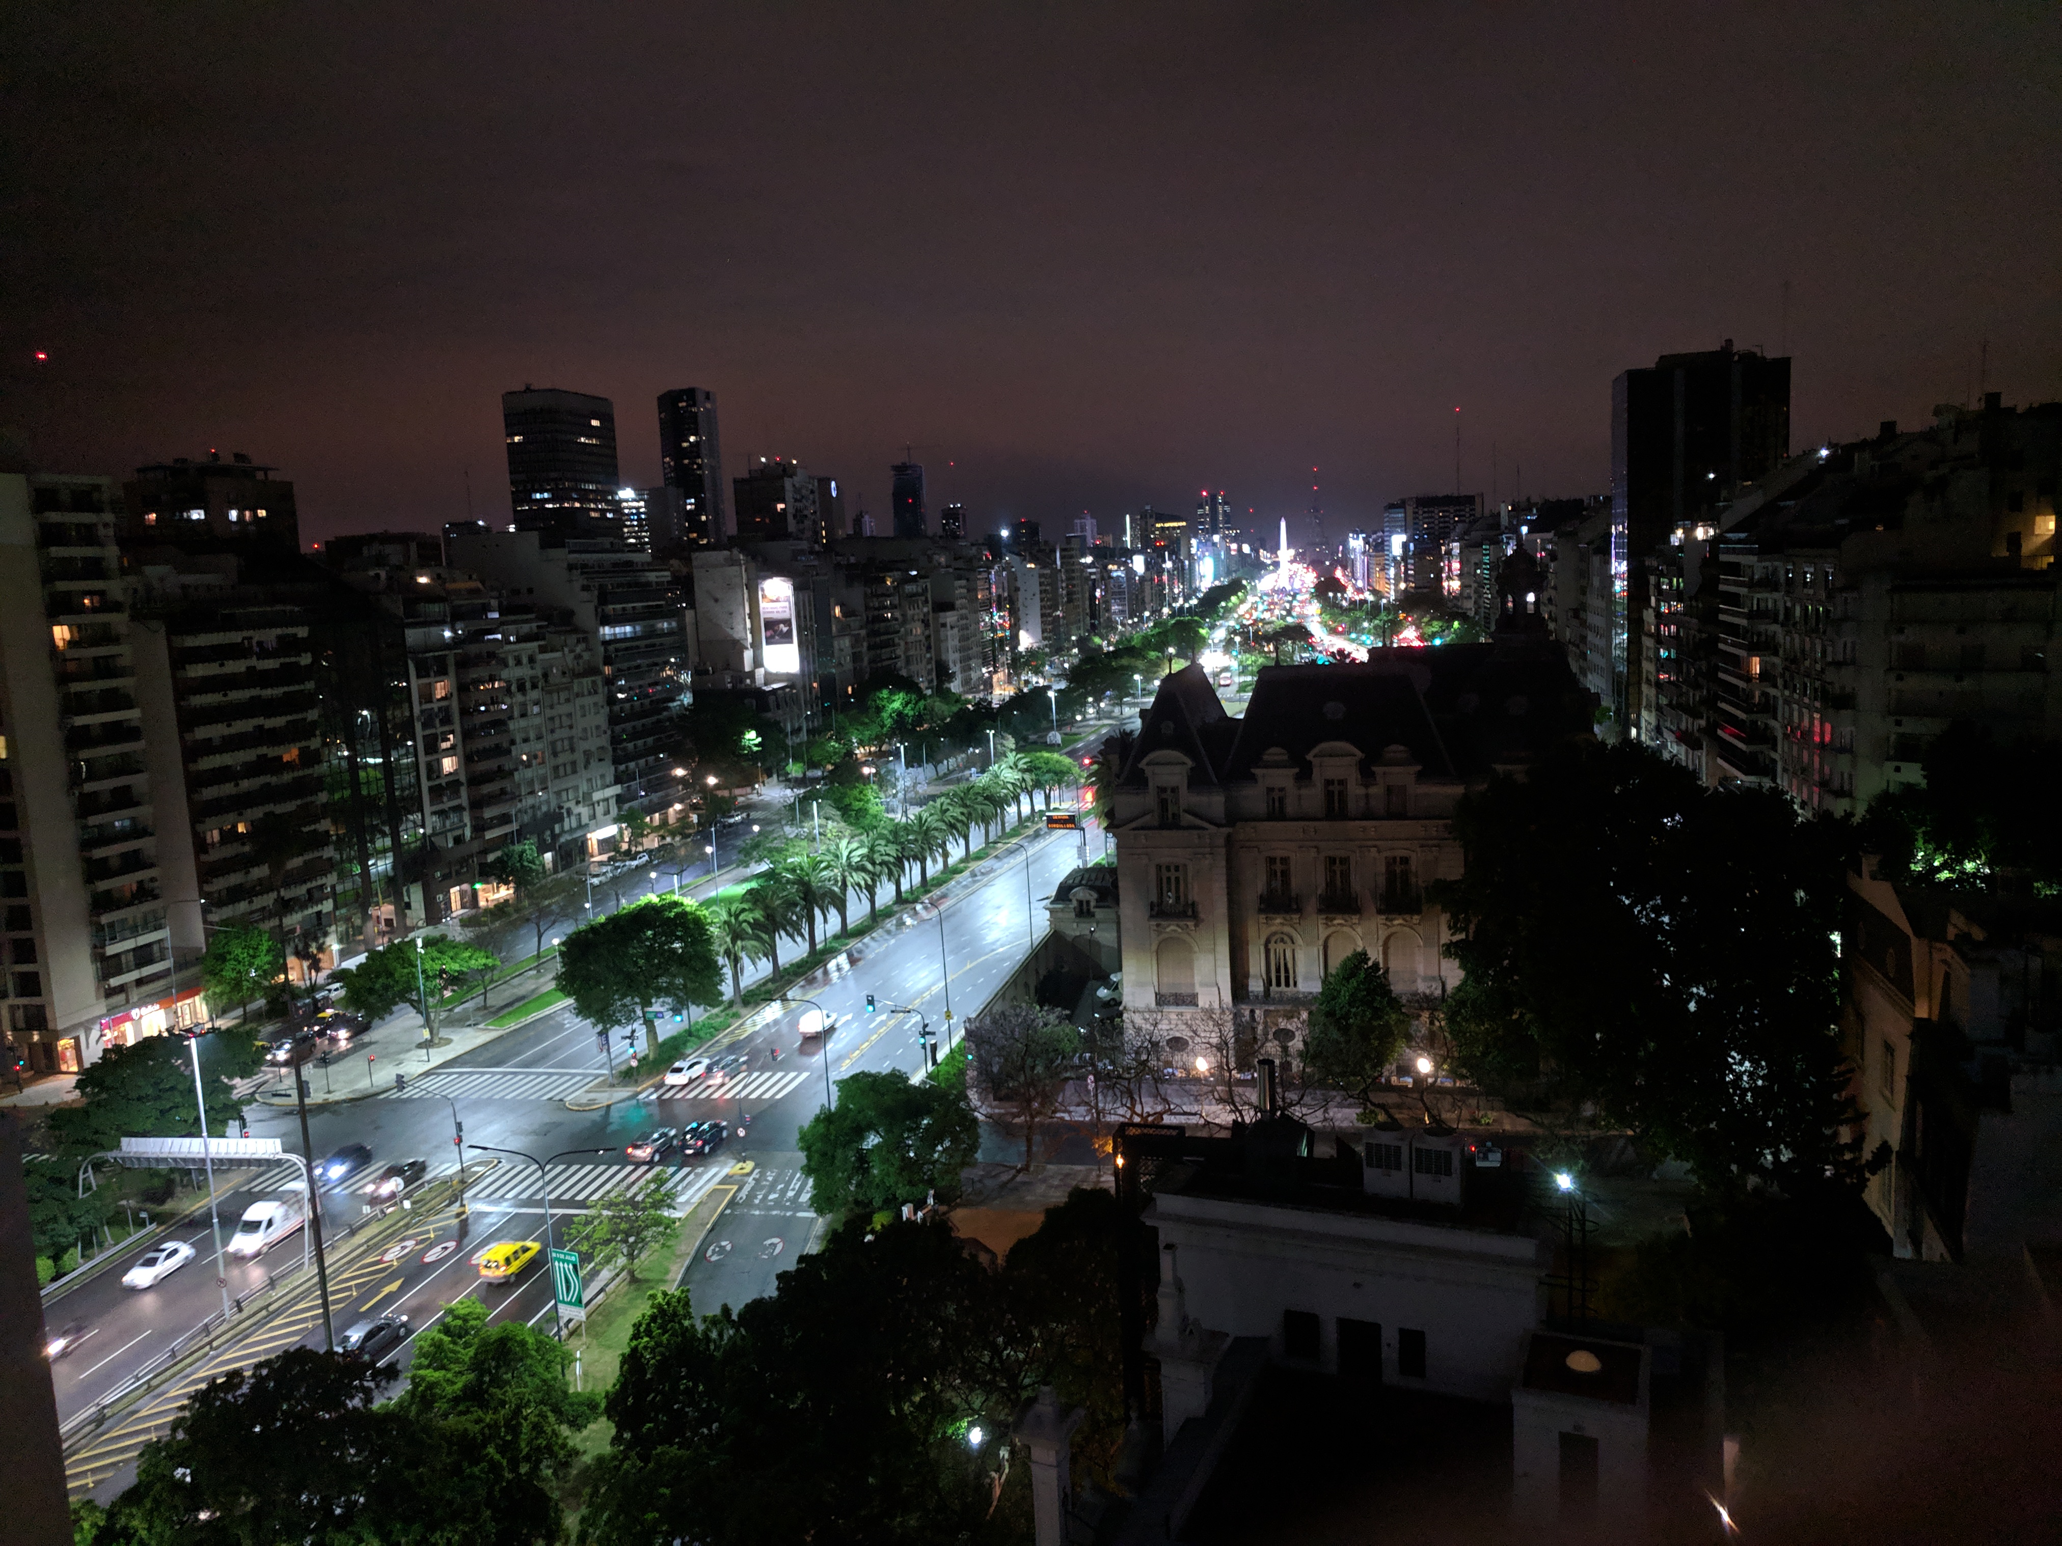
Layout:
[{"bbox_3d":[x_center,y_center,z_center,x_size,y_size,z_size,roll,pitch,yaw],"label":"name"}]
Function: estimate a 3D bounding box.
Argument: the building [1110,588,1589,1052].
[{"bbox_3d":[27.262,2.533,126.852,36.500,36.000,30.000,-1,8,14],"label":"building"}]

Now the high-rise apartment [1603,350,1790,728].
[{"bbox_3d":[92.934,-27.019,216.304,20.500,62.000,14.500,-1,8,12],"label":"high-rise apartment"}]

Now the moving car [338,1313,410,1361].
[{"bbox_3d":[-33.579,28.657,79.031,1.780,1.460,4.300,-1,8,13],"label":"moving car"}]

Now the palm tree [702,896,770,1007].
[{"bbox_3d":[-26.387,15.872,137.896,5.900,9.860,5.900,-1,8,16],"label":"palm tree"}]

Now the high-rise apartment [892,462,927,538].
[{"bbox_3d":[-83.384,-166.868,1104.561,20.000,104.600,18.000,-1,8,14],"label":"high-rise apartment"}]

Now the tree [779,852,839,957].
[{"bbox_3d":[-22.724,13.714,159.095,6.400,10.580,6.400,-1,8,14],"label":"tree"}]

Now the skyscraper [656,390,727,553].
[{"bbox_3d":[-171.073,-132.269,801.990,25.000,128.780,25.000,-1,8,14],"label":"skyscraper"}]

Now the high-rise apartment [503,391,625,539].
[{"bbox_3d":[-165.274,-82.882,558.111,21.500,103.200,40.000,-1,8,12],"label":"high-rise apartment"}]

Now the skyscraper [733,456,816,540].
[{"bbox_3d":[-77.732,-61.906,490.026,18.000,67.280,27.000,-1,8,14],"label":"skyscraper"}]

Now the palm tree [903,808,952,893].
[{"bbox_3d":[-13.279,9.300,190.337,6.000,9.910,6.000,-1,8,14],"label":"palm tree"}]

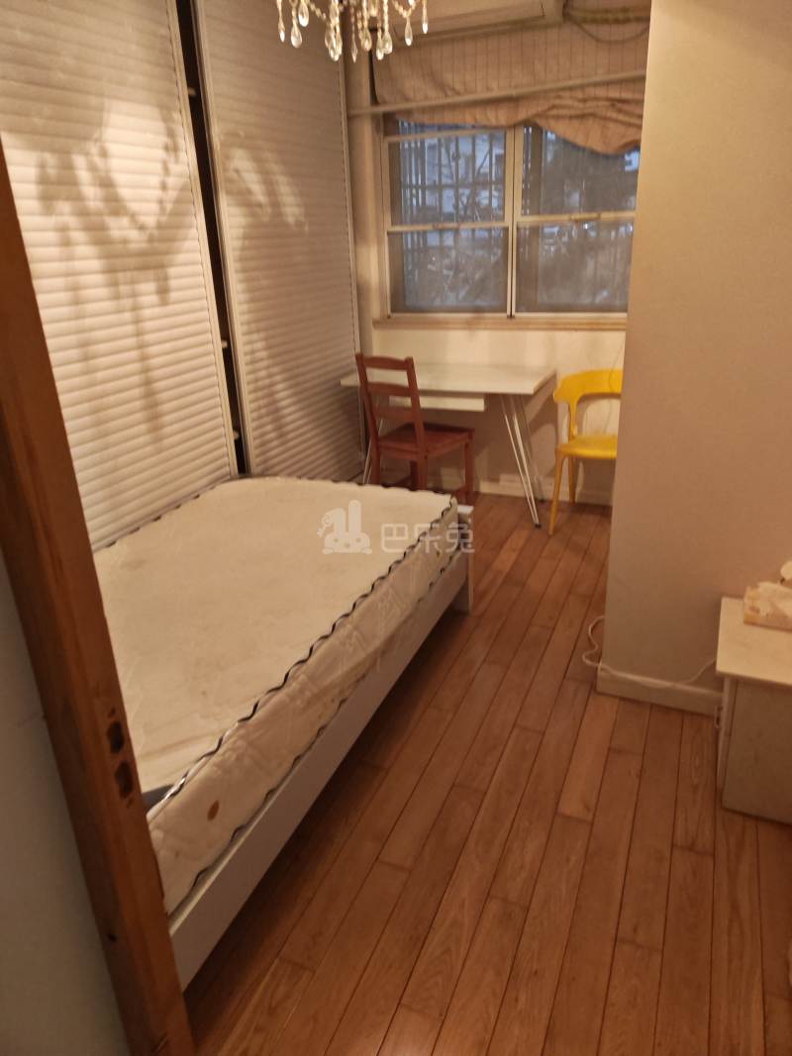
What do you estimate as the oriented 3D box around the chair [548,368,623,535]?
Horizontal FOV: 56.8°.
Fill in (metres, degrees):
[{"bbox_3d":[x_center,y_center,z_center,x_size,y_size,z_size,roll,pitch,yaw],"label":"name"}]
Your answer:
[{"bbox_3d":[1.116,-0.392,3.777,0.540,0.770,0.530,6,22,22],"label":"chair"}]

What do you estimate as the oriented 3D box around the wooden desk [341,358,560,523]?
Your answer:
[{"bbox_3d":[0.285,-0.472,4.043,1.077,0.745,0.483,7,24,22],"label":"wooden desk"}]

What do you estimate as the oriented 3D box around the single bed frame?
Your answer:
[{"bbox_3d":[-0.587,0.429,2.271,1.102,0.500,2.070,7,24,22],"label":"single bed frame"}]

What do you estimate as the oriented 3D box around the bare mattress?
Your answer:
[{"bbox_3d":[-0.609,0.279,2.164,1.032,0.252,1.980,7,24,22],"label":"bare mattress"}]

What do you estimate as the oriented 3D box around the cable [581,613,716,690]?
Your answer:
[{"bbox_3d":[0.867,0.397,2.497,0.430,0.200,0.460,6,22,22],"label":"cable"}]

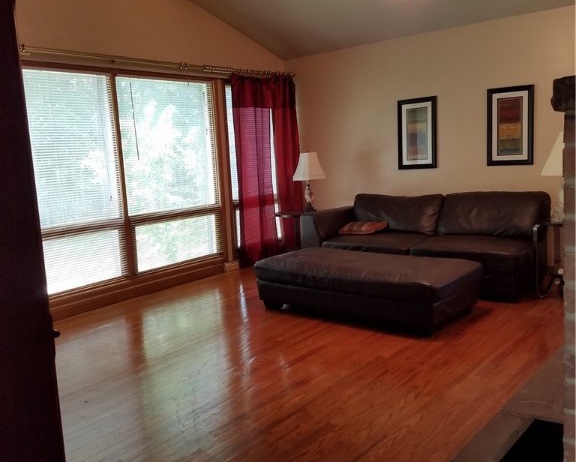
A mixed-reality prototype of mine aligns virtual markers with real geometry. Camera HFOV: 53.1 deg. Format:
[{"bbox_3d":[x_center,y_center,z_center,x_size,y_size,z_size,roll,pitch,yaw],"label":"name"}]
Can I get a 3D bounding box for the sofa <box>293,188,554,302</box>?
[{"bbox_3d":[1.281,0.073,5.601,2.110,0.800,1.080,3,10,38],"label":"sofa"}]

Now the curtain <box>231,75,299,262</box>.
[{"bbox_3d":[-0.252,-0.737,6.896,0.140,2.200,1.020,3,10,38],"label":"curtain"}]

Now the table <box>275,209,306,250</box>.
[{"bbox_3d":[0.173,0.094,6.599,0.520,0.610,0.520,3,10,38],"label":"table"}]

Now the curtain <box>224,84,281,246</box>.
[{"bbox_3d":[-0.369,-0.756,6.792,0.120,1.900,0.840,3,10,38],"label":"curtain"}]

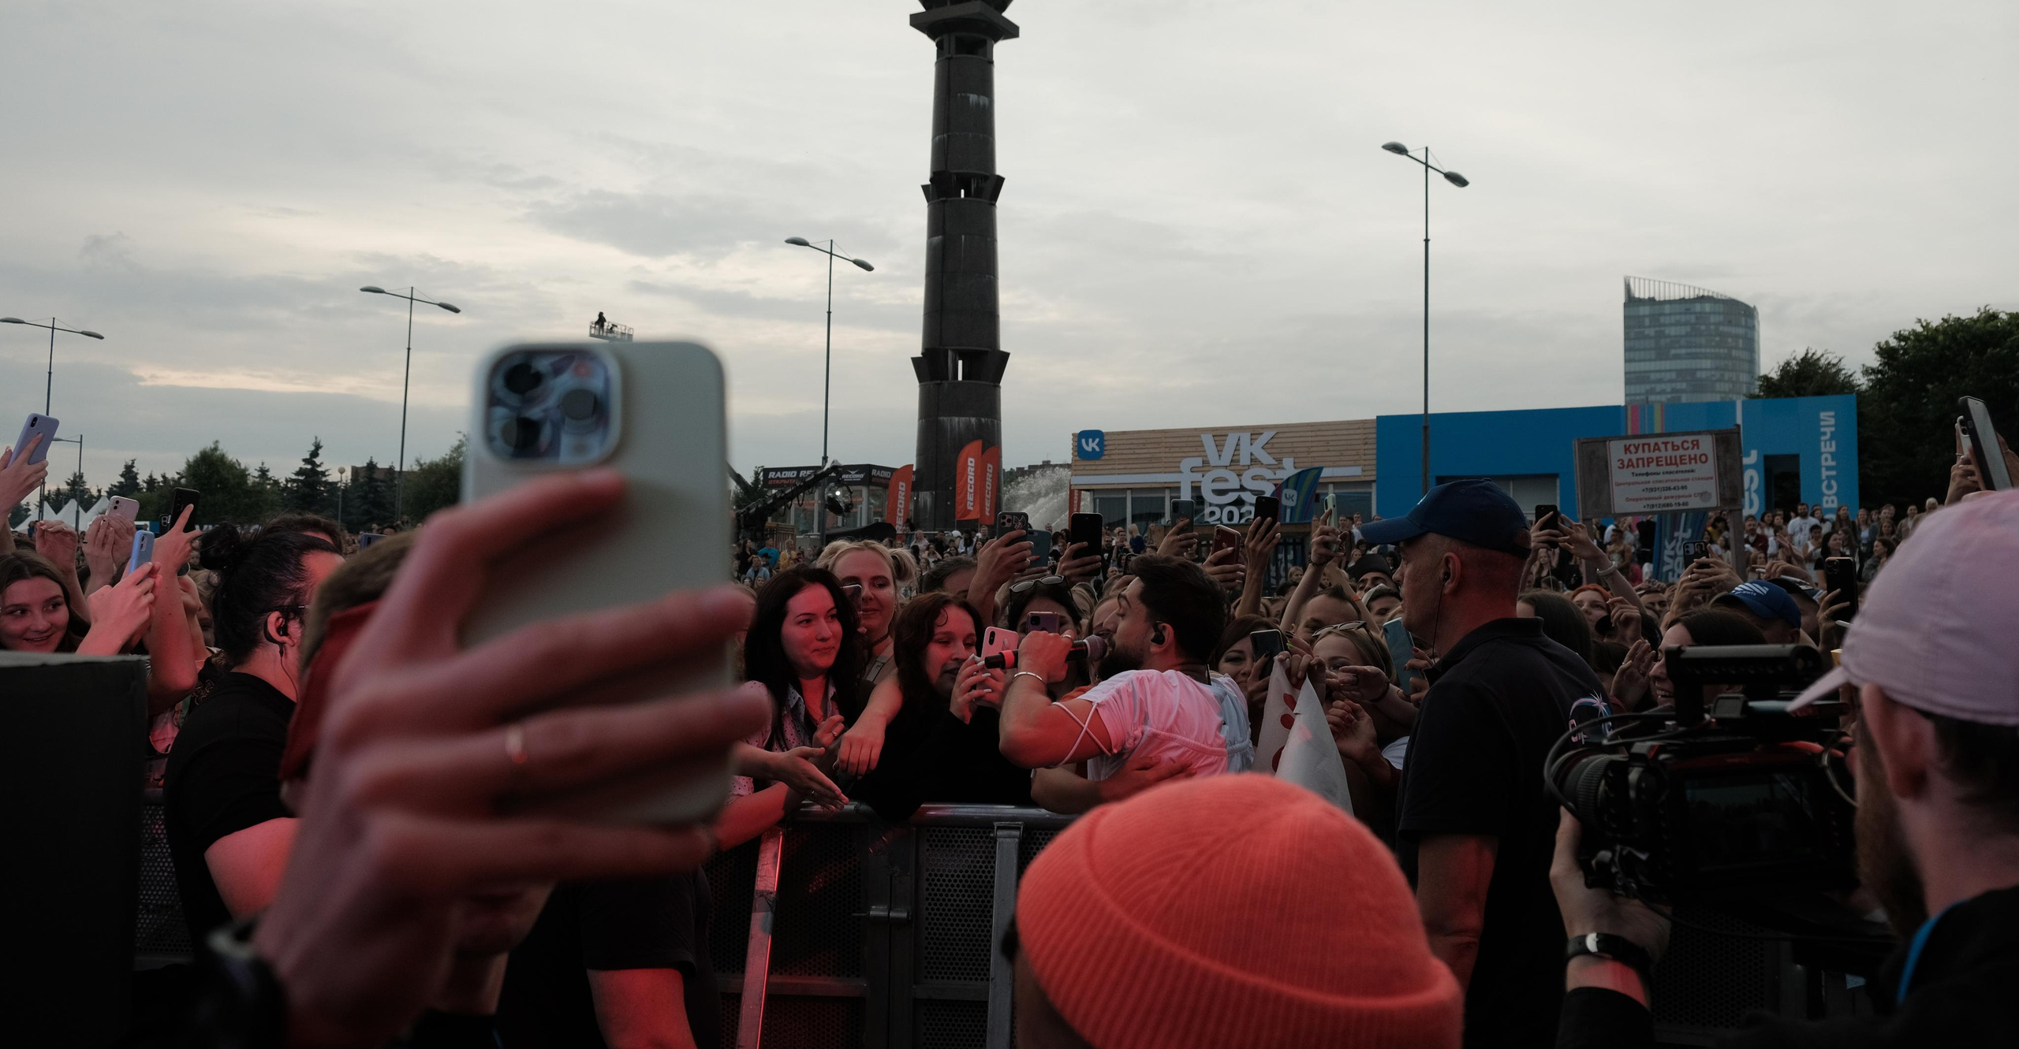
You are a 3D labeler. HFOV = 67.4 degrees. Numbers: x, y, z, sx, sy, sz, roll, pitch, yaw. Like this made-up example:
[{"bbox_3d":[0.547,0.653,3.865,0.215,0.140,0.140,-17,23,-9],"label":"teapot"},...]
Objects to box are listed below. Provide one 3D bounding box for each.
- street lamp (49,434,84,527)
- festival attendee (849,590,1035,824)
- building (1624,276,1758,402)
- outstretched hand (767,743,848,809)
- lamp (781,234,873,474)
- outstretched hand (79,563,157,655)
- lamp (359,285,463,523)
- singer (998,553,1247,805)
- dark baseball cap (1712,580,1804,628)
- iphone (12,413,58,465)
[{"bbox_3d":[-87.144,-3.279,140.000,3.000,10.000,0.400,4,-5,-37],"label":"street lamp"},{"bbox_3d":[-0.171,0.979,3.498,0.520,1.640,0.450,3,-4,-25],"label":"festival attendee"},{"bbox_3d":[219.644,-26.455,486.544,39.000,108.000,30.000,0,-4,12],"label":"building"},{"bbox_3d":[-0.422,0.523,3.150,0.175,0.100,0.070,30,0,21],"label":"outstretched hand"},{"bbox_3d":[-5.155,-3.082,42.703,0.400,10.010,3.500,-1,-4,33],"label":"lamp"},{"bbox_3d":[-1.591,0.147,2.700,0.130,0.155,0.090,0,-4,24],"label":"outstretched hand"},{"bbox_3d":[-20.187,-2.967,50.700,0.400,10.120,3.500,-1,-4,31],"label":"lamp"},{"bbox_3d":[0.241,0.869,2.952,0.530,1.620,0.480,4,-5,-43],"label":"singer"},{"bbox_3d":[2.072,0.221,4.200,0.180,0.125,0.250,12,-4,41],"label":"dark baseball cap"},{"bbox_3d":[-2.243,-0.183,3.480,0.011,0.151,0.076,36,12,28],"label":"iphone"}]

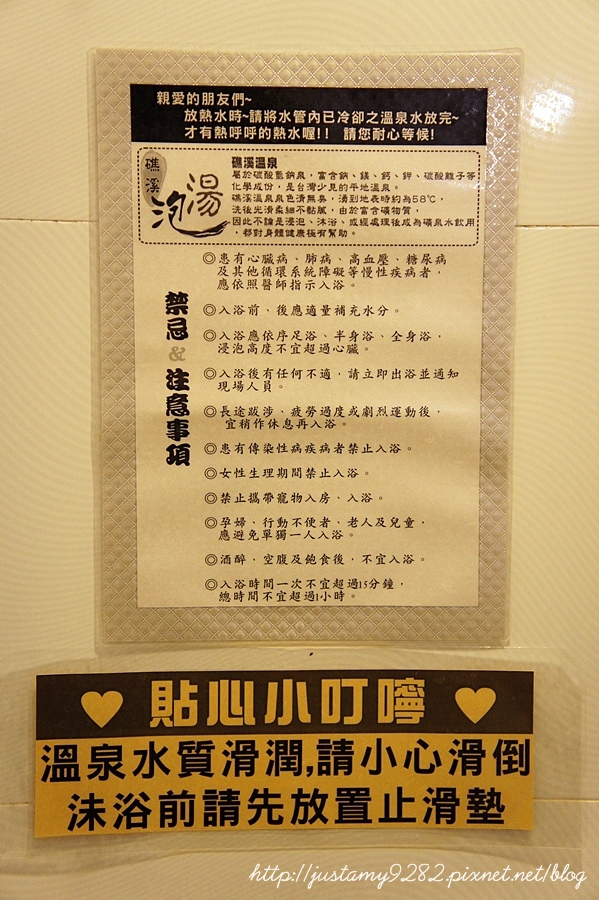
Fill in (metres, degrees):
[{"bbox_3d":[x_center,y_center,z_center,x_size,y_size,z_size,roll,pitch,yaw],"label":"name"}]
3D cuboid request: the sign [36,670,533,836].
[{"bbox_3d":[-0.007,0.159,0.703,0.260,0.086,0.003,0,7,-2],"label":"sign"}]

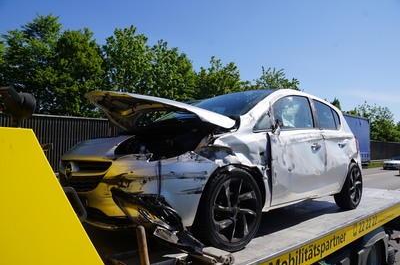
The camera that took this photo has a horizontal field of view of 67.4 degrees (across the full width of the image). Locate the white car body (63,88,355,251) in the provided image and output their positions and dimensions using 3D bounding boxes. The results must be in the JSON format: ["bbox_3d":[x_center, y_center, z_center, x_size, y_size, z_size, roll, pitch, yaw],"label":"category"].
[{"bbox_3d":[0.491,0.244,3.640,4.030,1.460,1.770,4,-4,-44],"label":"white car body"}]

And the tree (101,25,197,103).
[{"bbox_3d":[-3.138,-1.836,17.769,5.400,8.940,5.000,1,-3,-9],"label":"tree"}]

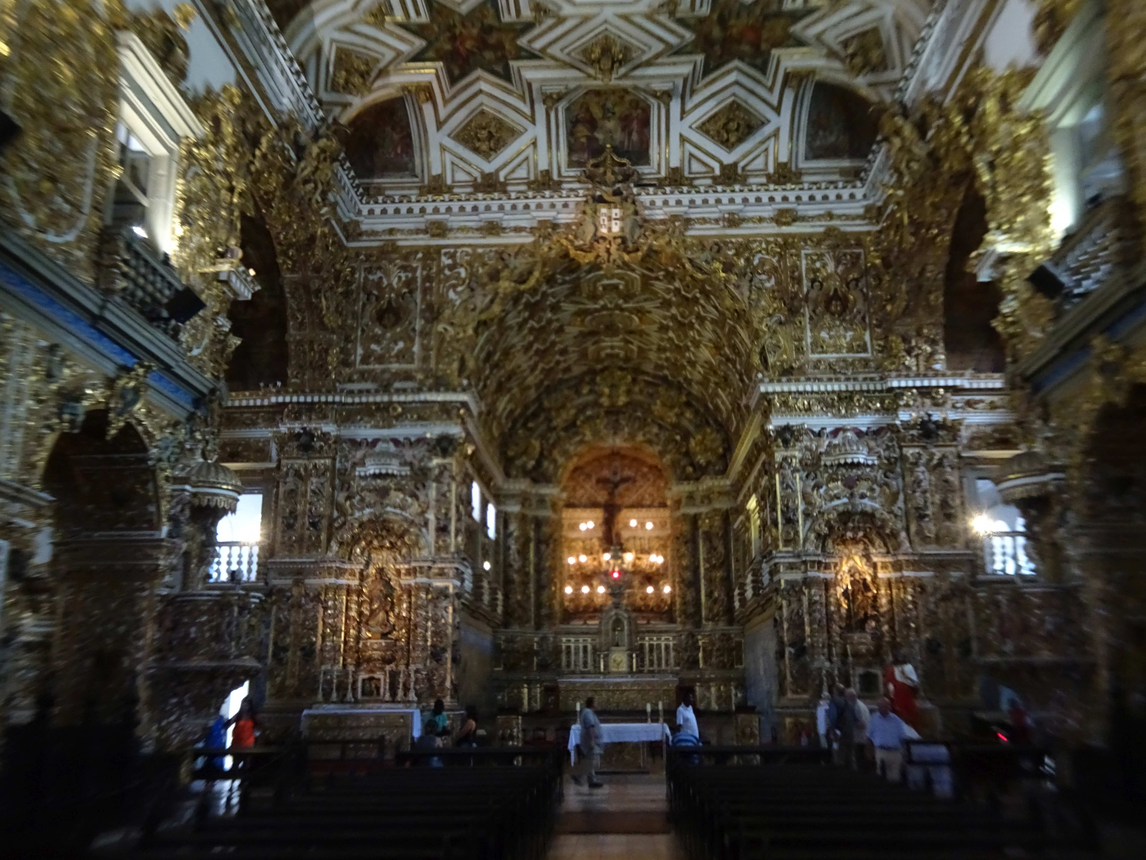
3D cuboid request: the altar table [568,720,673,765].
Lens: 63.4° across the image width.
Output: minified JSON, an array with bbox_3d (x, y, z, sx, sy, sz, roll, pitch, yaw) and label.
[{"bbox_3d":[0.985,6.849,20.169,2.200,0.950,0.900,-1,-16,3],"label":"altar table"}]

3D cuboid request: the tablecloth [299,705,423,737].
[{"bbox_3d":[-4.975,6.898,21.781,2.680,0.667,0.800,-1,-16,3],"label":"tablecloth"}]

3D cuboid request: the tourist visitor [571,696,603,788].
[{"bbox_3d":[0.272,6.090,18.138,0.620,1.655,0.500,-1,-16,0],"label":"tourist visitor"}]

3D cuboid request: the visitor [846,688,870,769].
[{"bbox_3d":[5.054,5.502,16.483,0.380,1.766,0.480,10,-19,-33],"label":"visitor"}]

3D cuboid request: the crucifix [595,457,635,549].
[{"bbox_3d":[1.366,2.348,30.092,1.280,3.015,0.500,-1,-16,3],"label":"crucifix"}]

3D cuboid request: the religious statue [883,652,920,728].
[{"bbox_3d":[6.925,5.493,19.510,0.680,1.577,0.550,-9,-18,26],"label":"religious statue"}]

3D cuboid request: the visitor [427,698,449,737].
[{"bbox_3d":[-2.726,6.303,18.757,0.360,1.651,0.440,-8,-18,23],"label":"visitor"}]

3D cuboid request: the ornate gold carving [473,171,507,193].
[{"bbox_3d":[-2.397,-7.128,26.689,0.930,0.570,0.250,-1,-16,3],"label":"ornate gold carving"}]

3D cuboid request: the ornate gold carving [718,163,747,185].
[{"bbox_3d":[4.544,-7.282,26.359,0.780,0.590,0.250,-1,-16,3],"label":"ornate gold carving"}]

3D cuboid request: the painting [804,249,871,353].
[{"bbox_3d":[7.224,-3.526,25.440,1.740,3.060,0.150,-1,-16,3],"label":"painting"}]

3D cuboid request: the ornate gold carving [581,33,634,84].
[{"bbox_3d":[0.865,-9.337,23.268,1.330,0.750,1.150,-1,-16,3],"label":"ornate gold carving"}]

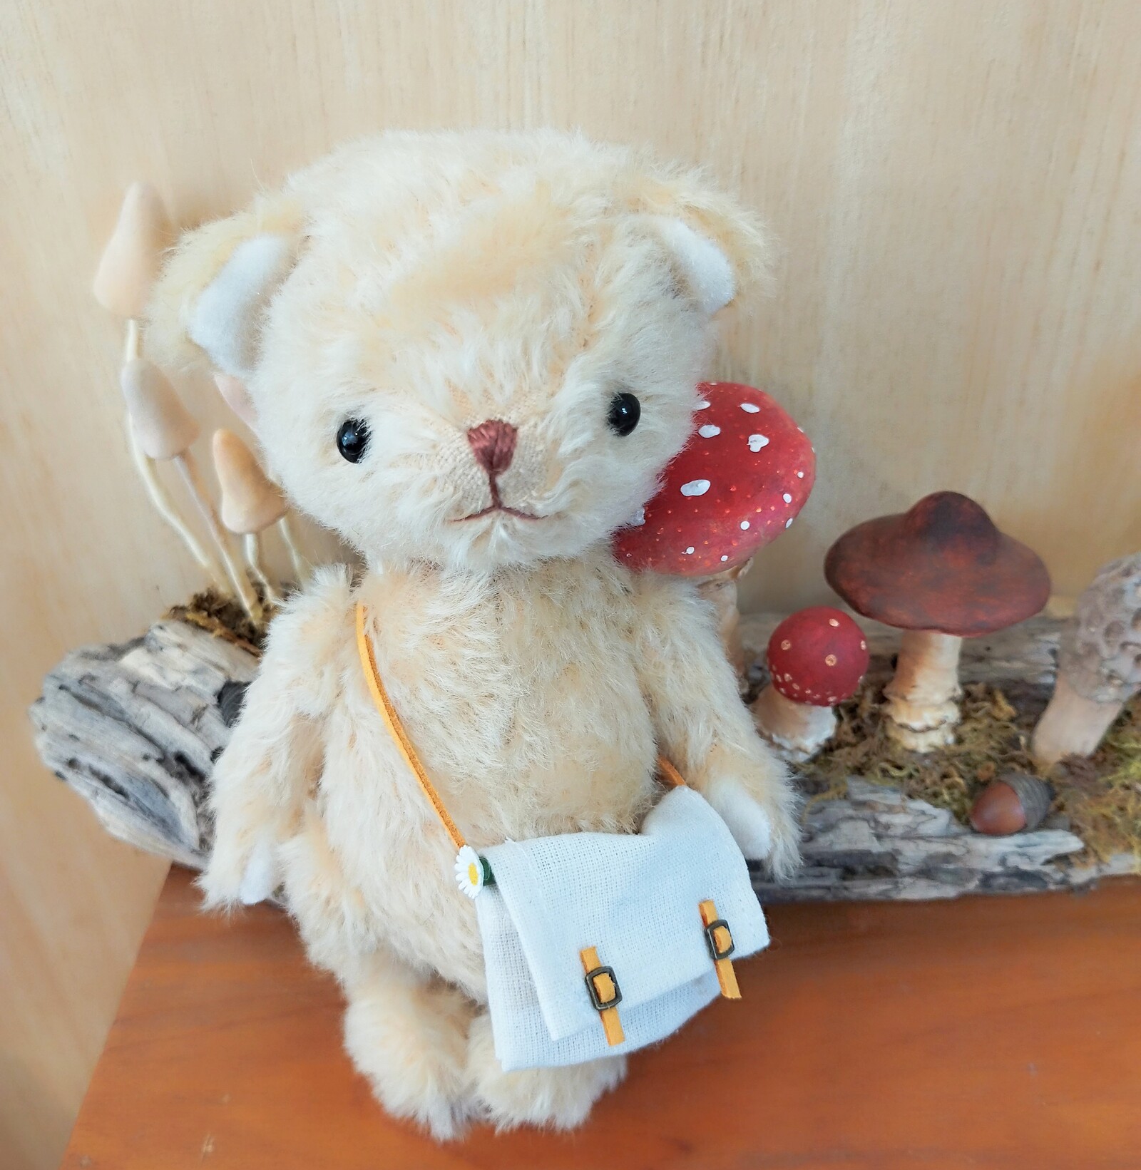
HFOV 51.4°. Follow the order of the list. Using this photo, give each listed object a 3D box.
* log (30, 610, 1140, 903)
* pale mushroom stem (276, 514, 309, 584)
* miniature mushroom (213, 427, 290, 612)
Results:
[{"bbox_3d":[0.009,0.043,0.351,0.342,0.057,0.080,-1,35,0],"label":"log"},{"bbox_3d":[-0.079,-0.011,0.342,0.005,0.029,0.005,-11,34,7],"label":"pale mushroom stem"},{"bbox_3d":[-0.090,-0.019,0.336,0.020,0.060,0.020,-5,35,3],"label":"miniature mushroom"}]

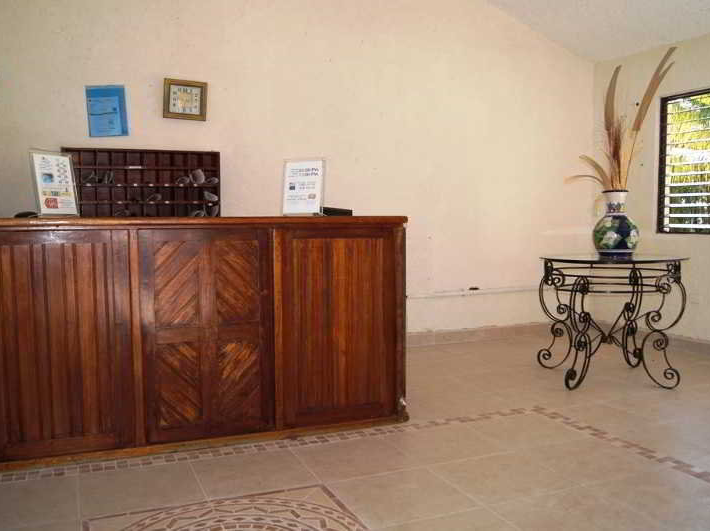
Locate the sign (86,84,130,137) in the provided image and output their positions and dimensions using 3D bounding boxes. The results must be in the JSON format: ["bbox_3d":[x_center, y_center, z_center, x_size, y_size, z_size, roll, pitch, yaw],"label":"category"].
[{"bbox_3d":[-1.659,-1.032,4.463,0.245,0.330,0.020,-6,6,-21],"label":"sign"}]

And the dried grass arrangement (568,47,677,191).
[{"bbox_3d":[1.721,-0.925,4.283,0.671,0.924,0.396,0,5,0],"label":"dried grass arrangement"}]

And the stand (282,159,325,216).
[{"bbox_3d":[-0.275,-0.418,3.531,0.222,0.288,0.070,1,5,19],"label":"stand"}]

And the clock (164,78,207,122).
[{"bbox_3d":[-1.178,-1.148,4.627,0.288,0.266,0.040,1,4,-21],"label":"clock"}]

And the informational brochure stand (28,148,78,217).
[{"bbox_3d":[-1.381,-0.378,3.078,0.070,0.297,0.220,2,5,26],"label":"informational brochure stand"}]

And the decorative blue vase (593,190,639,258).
[{"bbox_3d":[1.711,-0.269,4.343,0.283,0.440,0.283,0,5,0],"label":"decorative blue vase"}]

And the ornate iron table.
[{"bbox_3d":[1.690,0.343,4.388,0.924,0.789,0.924,0,5,0],"label":"ornate iron table"}]

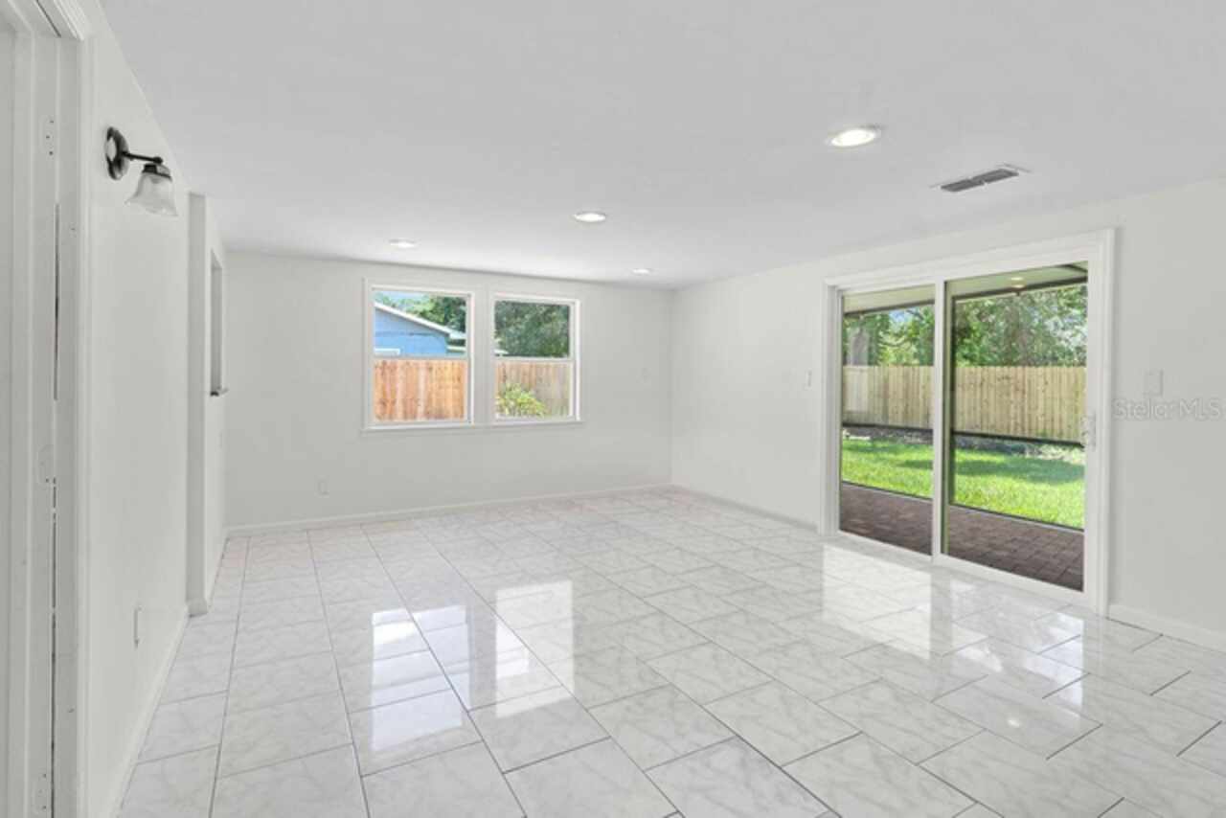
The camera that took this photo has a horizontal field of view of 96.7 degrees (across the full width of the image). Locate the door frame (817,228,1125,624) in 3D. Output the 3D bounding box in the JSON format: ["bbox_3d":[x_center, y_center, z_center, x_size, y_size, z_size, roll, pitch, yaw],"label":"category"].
[{"bbox_3d":[2.270,0.051,3.847,0.120,2.140,1.890,-1,2,-32],"label":"door frame"}]

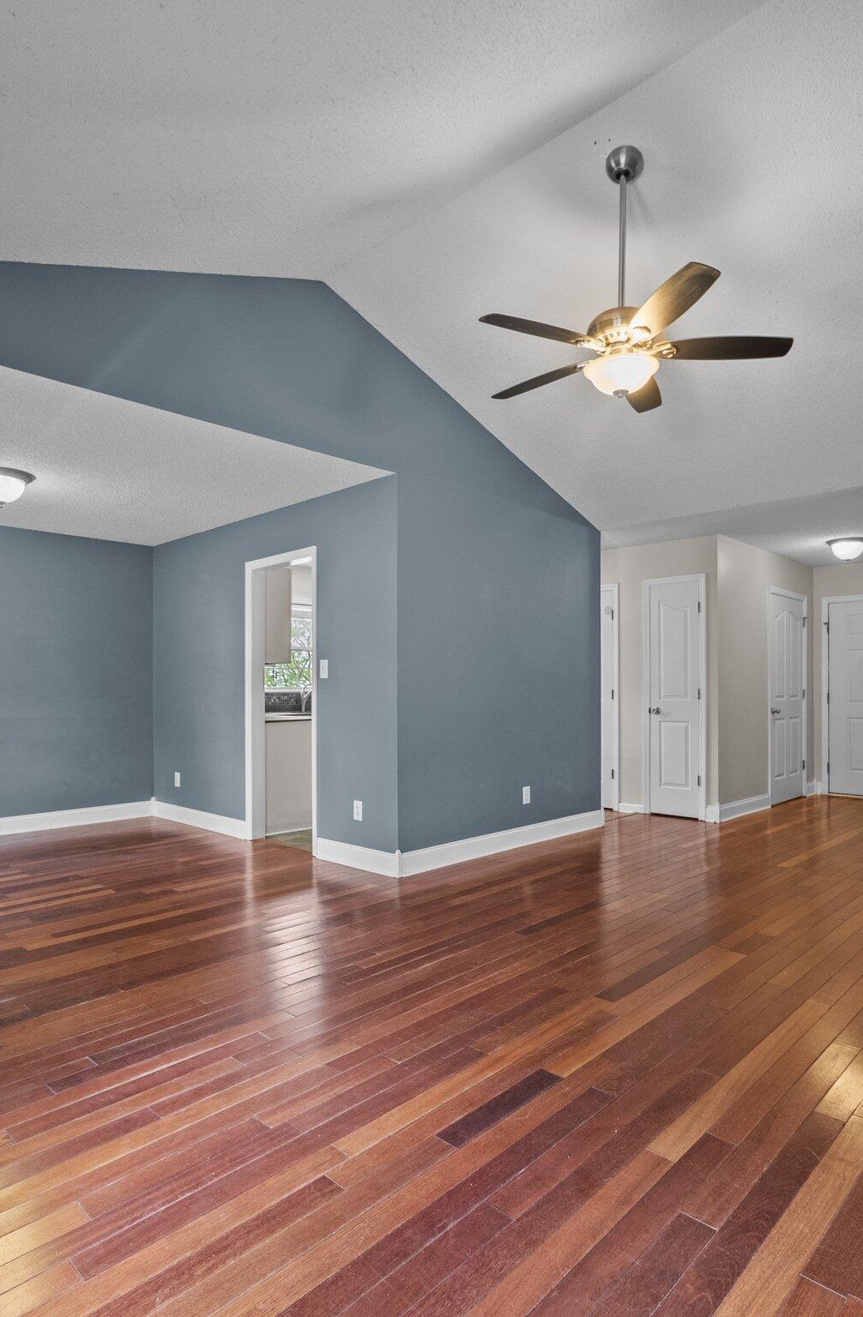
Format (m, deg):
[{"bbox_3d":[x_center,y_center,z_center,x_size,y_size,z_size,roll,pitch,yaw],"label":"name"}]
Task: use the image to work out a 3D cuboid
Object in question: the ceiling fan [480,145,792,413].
[{"bbox_3d":[0.784,-1.593,2.930,1.290,1.040,1.290,2,-2,-44],"label":"ceiling fan"}]

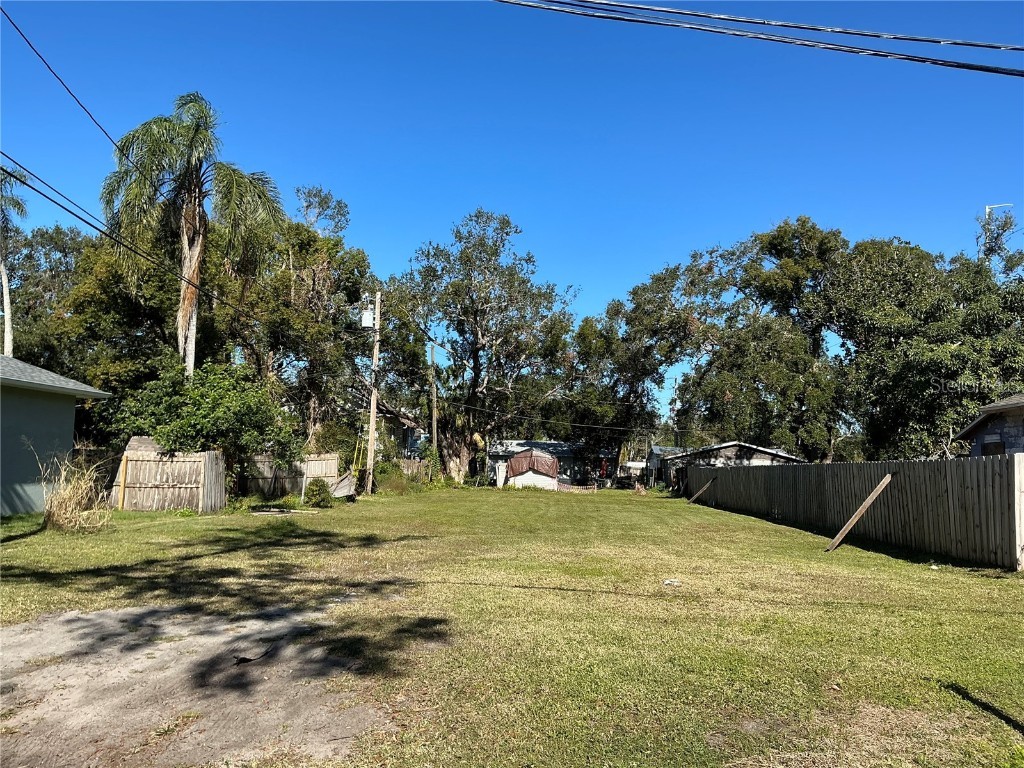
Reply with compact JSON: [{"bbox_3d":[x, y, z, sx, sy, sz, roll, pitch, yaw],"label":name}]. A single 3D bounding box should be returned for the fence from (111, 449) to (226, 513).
[{"bbox_3d":[-10.294,2.925,24.822,2.900,1.850,1.700,0,-6,4],"label":"fence"}]

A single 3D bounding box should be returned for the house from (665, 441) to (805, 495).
[{"bbox_3d":[16.540,6.284,62.702,10.100,3.600,8.000,0,-6,3],"label":"house"}]

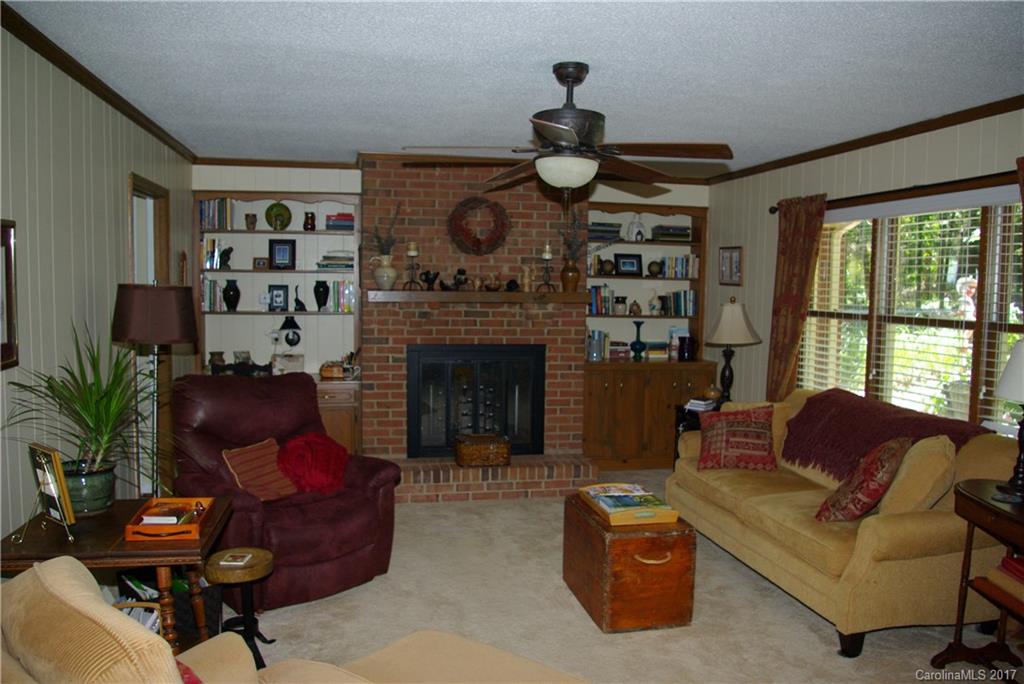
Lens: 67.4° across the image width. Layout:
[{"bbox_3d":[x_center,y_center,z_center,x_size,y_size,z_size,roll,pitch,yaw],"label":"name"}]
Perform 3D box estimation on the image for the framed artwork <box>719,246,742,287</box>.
[{"bbox_3d":[1.757,-0.610,6.218,0.025,0.310,0.370,0,5,-12],"label":"framed artwork"}]

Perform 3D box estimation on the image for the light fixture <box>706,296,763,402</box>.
[{"bbox_3d":[1.584,0.065,5.587,0.445,0.790,0.445,0,5,-12],"label":"light fixture"}]

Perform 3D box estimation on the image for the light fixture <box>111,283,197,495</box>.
[{"bbox_3d":[-1.562,0.514,3.402,0.360,1.550,0.360,0,5,-12],"label":"light fixture"}]

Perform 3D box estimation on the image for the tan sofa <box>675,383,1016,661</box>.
[{"bbox_3d":[1.650,0.785,4.215,0.910,0.950,1.970,-1,5,-14],"label":"tan sofa"}]

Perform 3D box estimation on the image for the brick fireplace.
[{"bbox_3d":[-0.265,-0.128,5.728,1.700,2.430,0.800,0,5,-12],"label":"brick fireplace"}]

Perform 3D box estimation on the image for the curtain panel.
[{"bbox_3d":[1.903,0.087,5.226,0.130,2.100,0.590,0,5,-12],"label":"curtain panel"}]

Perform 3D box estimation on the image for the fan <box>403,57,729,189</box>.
[{"bbox_3d":[0.230,-0.883,3.144,1.330,0.495,1.300,0,5,-12],"label":"fan"}]

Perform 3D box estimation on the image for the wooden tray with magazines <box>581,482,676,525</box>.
[{"bbox_3d":[0.556,0.769,3.684,0.335,0.075,0.450,0,5,-11],"label":"wooden tray with magazines"}]

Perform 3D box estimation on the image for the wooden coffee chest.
[{"bbox_3d":[0.550,1.039,3.734,0.420,0.447,0.625,0,5,-11],"label":"wooden coffee chest"}]

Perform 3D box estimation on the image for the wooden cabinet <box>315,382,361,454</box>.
[{"bbox_3d":[-1.433,0.677,6.094,0.460,0.780,0.480,0,5,-12],"label":"wooden cabinet"}]

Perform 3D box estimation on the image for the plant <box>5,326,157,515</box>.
[{"bbox_3d":[-1.494,0.274,2.749,0.530,0.680,0.560,0,5,-12],"label":"plant"}]

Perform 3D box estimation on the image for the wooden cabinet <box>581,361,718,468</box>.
[{"bbox_3d":[1.070,0.603,6.502,1.170,0.890,0.420,0,5,-12],"label":"wooden cabinet"}]

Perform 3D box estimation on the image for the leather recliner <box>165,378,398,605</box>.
[{"bbox_3d":[-1.227,0.701,4.096,0.940,1.010,0.950,-3,6,-41],"label":"leather recliner"}]

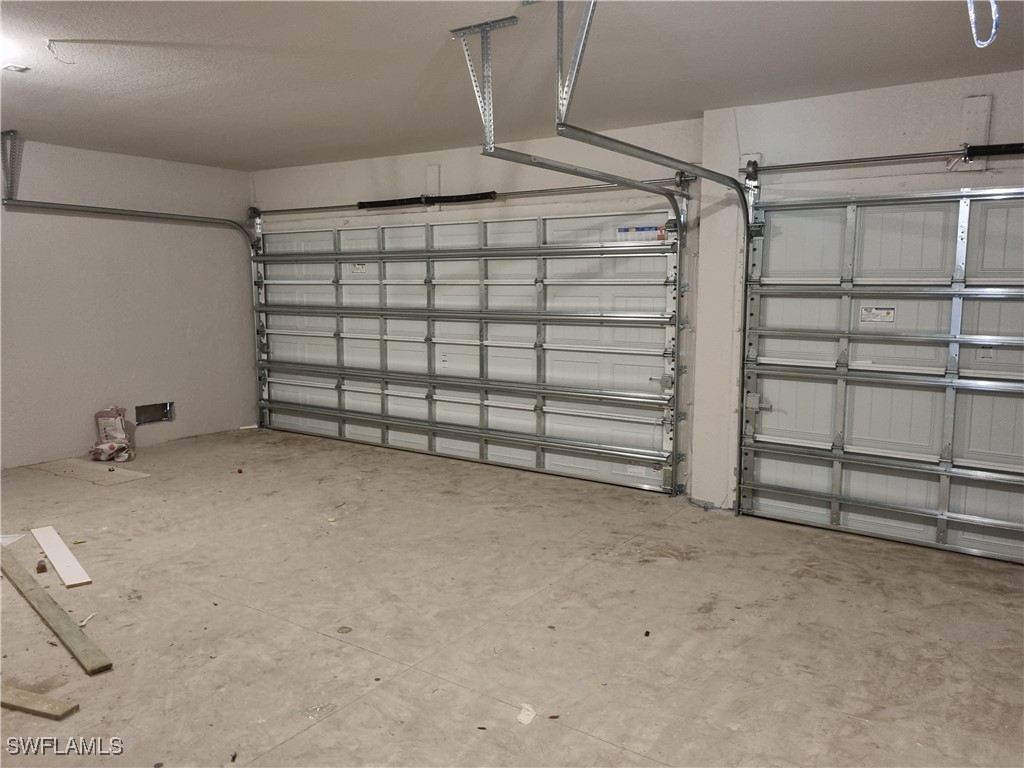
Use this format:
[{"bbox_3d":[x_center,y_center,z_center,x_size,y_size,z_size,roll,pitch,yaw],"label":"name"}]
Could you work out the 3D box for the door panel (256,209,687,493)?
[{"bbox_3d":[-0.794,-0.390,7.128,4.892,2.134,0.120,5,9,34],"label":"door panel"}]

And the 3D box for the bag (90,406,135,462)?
[{"bbox_3d":[-3.682,0.460,7.063,0.340,0.450,0.330,-4,8,-31],"label":"bag"}]

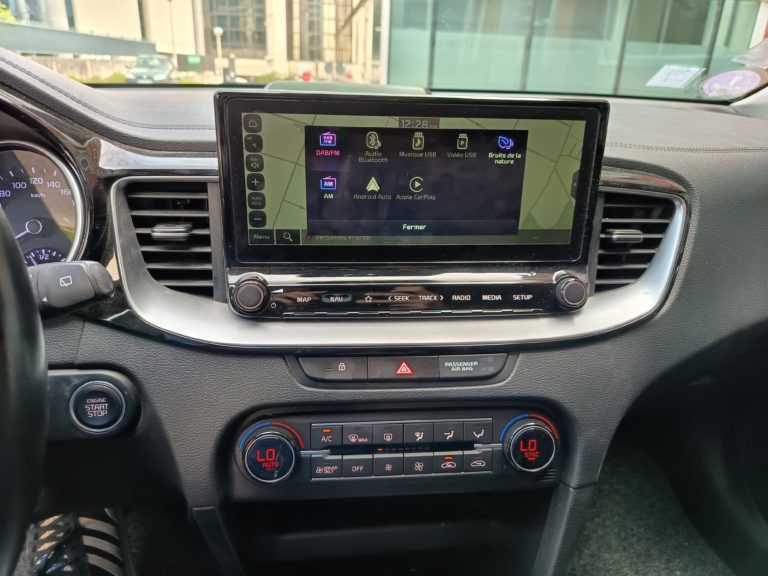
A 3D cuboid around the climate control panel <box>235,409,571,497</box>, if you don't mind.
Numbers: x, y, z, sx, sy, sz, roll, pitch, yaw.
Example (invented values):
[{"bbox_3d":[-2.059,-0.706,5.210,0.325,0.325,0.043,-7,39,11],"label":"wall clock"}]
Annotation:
[{"bbox_3d":[0.015,0.135,0.445,0.270,0.063,0.030,-1,3,-6],"label":"climate control panel"}]

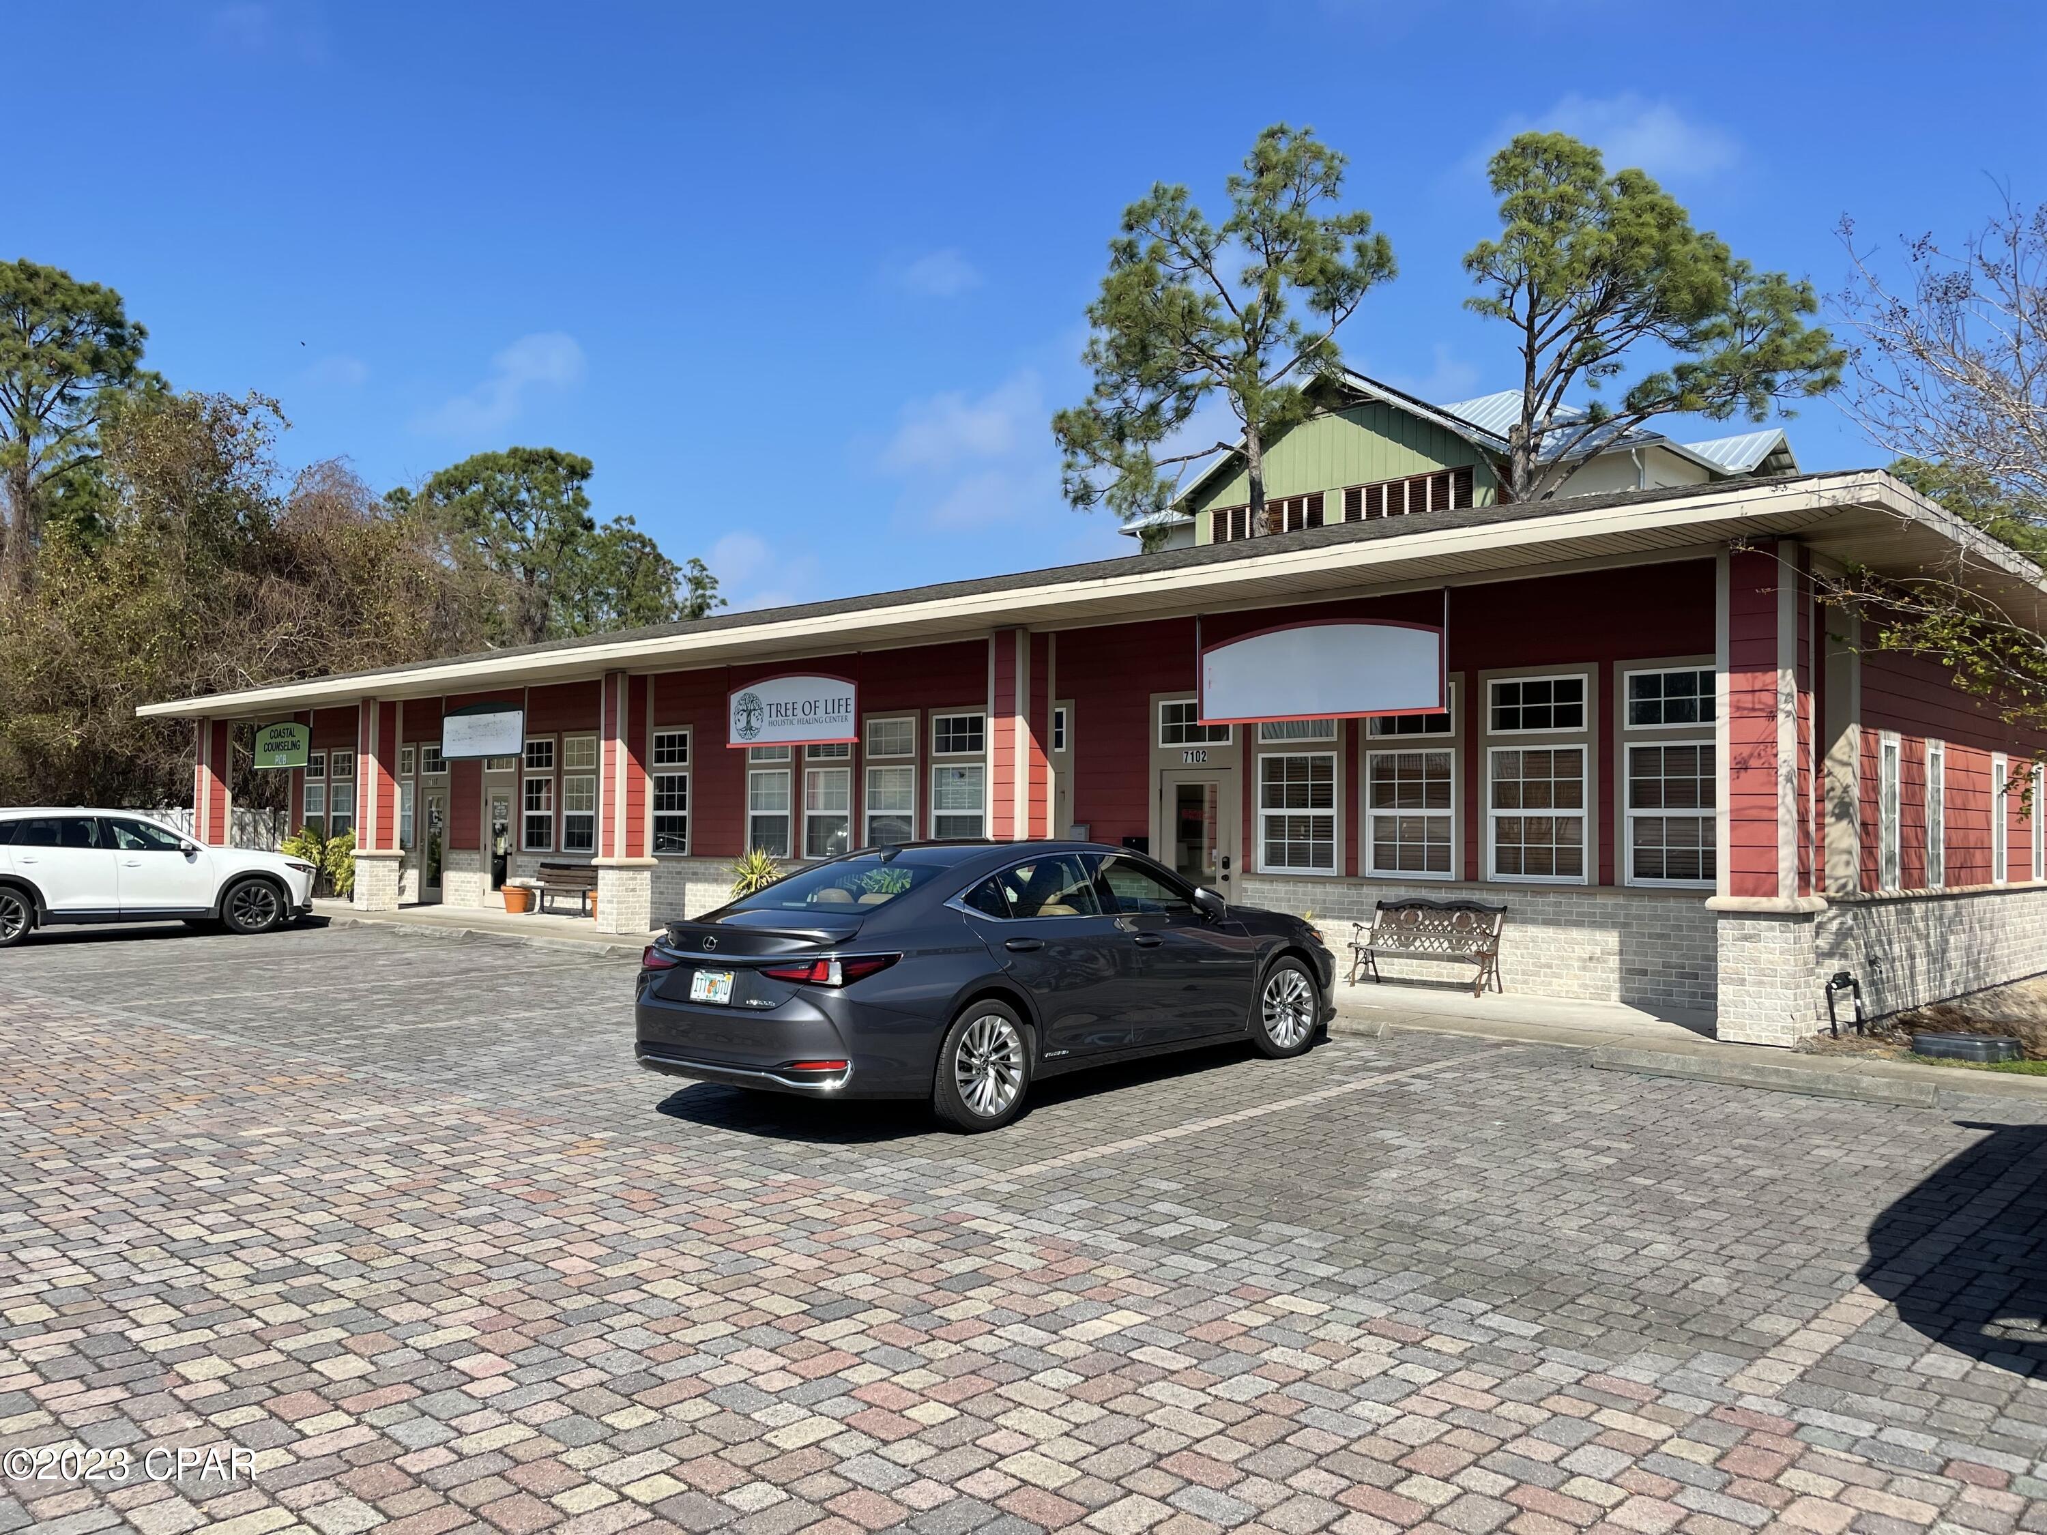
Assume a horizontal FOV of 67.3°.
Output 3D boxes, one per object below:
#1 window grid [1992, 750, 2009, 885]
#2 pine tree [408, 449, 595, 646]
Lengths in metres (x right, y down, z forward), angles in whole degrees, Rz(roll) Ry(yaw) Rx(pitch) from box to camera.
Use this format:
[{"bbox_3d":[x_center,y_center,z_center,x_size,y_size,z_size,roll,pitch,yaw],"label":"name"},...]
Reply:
[{"bbox_3d":[9.580,0.500,15.080,0.090,1.260,0.600,-1,-2,44],"label":"window grid"},{"bbox_3d":[-17.400,-3.900,52.000,6.200,13.800,6.200,1,-2,0],"label":"pine tree"}]

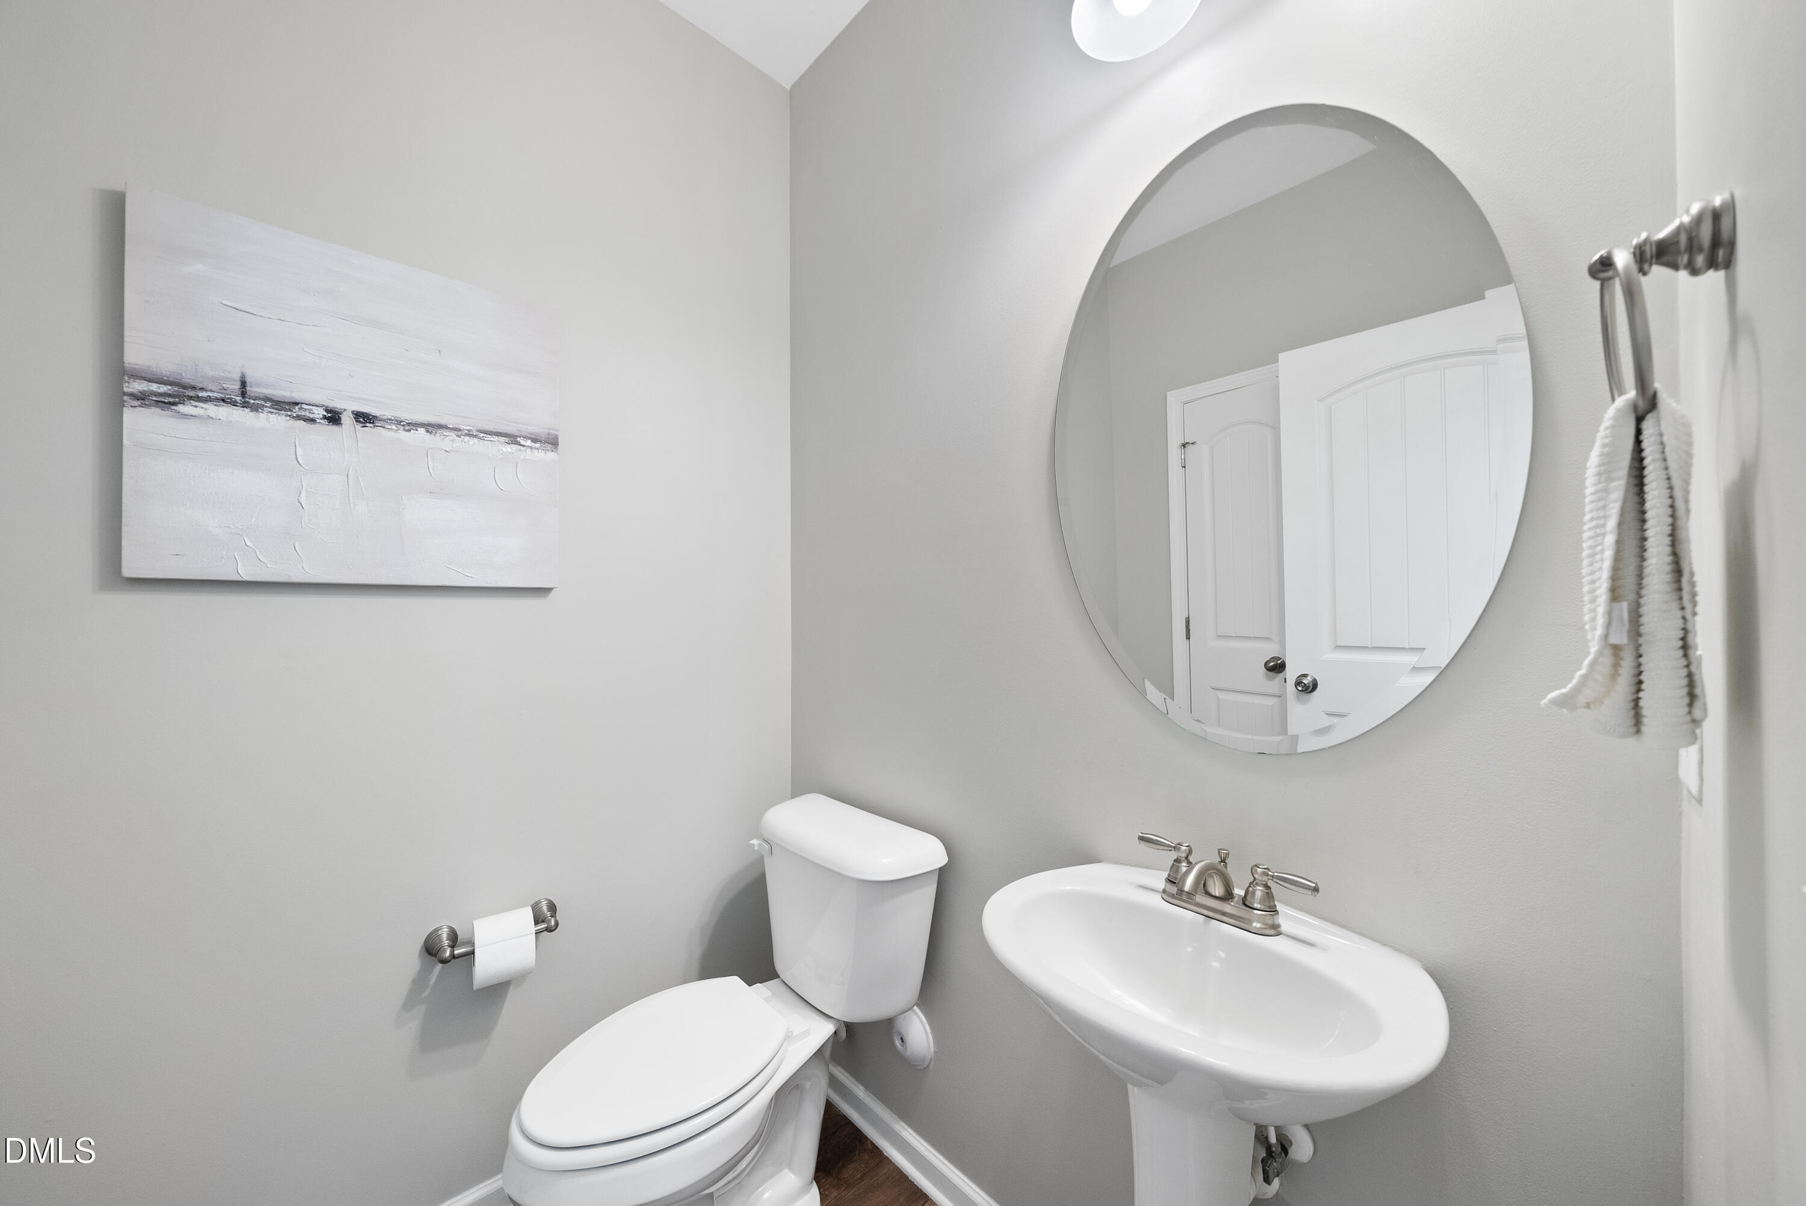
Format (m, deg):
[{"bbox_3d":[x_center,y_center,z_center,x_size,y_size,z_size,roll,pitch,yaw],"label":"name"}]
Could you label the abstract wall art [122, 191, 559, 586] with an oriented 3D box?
[{"bbox_3d":[-0.959,-0.330,1.106,0.576,0.590,0.035,0,0,-44],"label":"abstract wall art"}]

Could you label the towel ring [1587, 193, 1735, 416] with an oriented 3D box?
[{"bbox_3d":[0.597,-0.230,0.481,0.150,0.165,0.075,0,0,-44],"label":"towel ring"}]

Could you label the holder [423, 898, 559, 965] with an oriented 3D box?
[{"bbox_3d":[-0.812,0.663,1.206,0.234,0.058,0.085,0,0,-44],"label":"holder"}]

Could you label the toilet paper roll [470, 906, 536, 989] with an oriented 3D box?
[{"bbox_3d":[-0.785,0.677,1.190,0.102,0.122,0.122,0,0,-44],"label":"toilet paper roll"}]

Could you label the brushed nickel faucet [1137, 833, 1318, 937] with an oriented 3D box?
[{"bbox_3d":[0.410,0.384,0.806,0.133,0.087,0.233,0,0,-44],"label":"brushed nickel faucet"}]

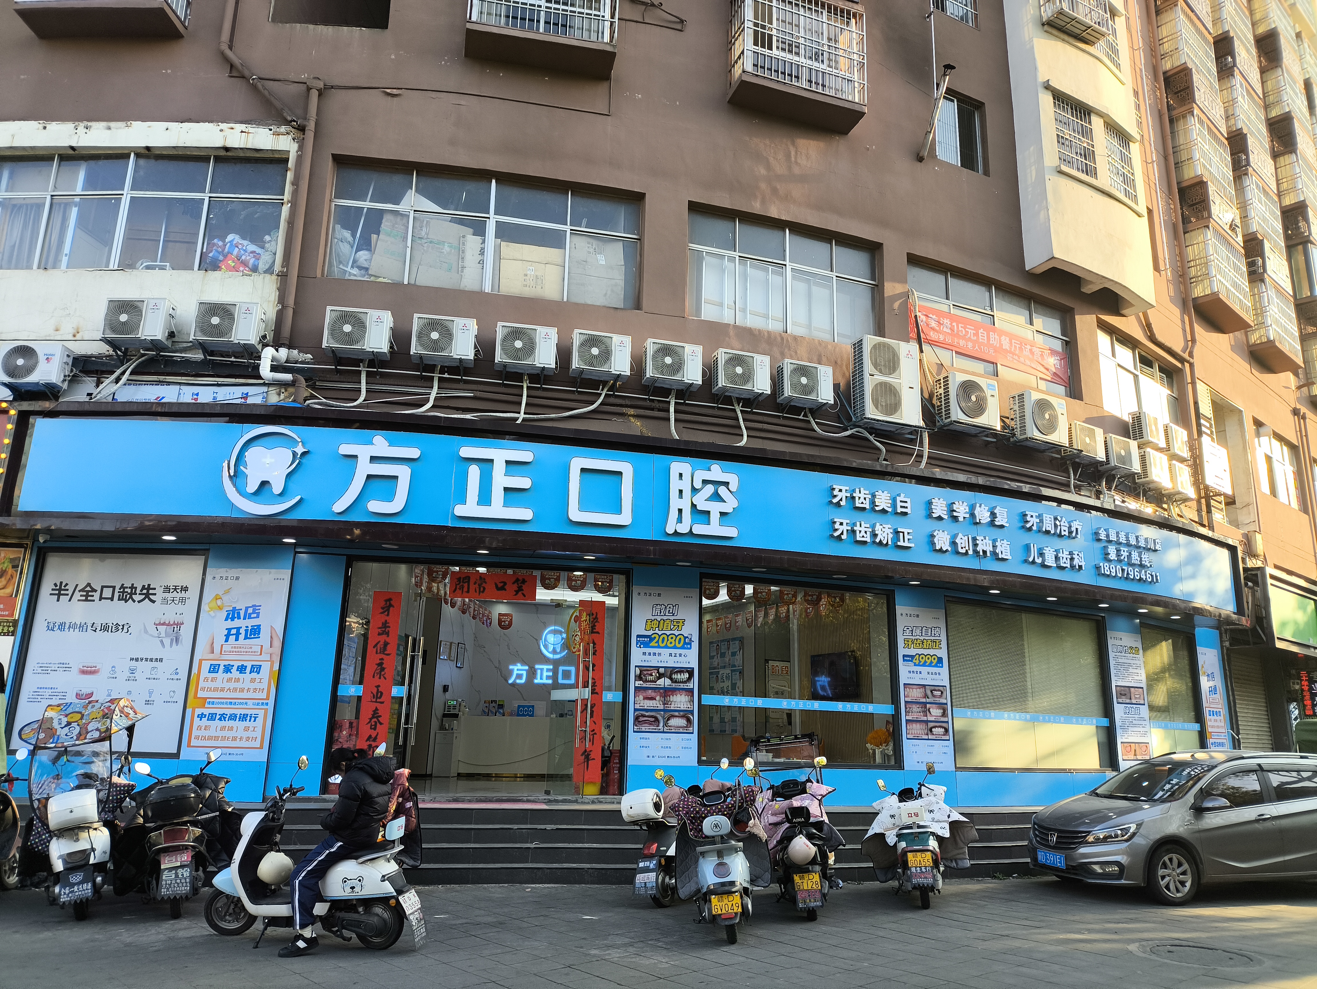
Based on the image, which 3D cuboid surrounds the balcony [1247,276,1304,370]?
[{"bbox_3d":[15.699,-4.325,24.313,2.077,1.920,0.558,14,-19,-39],"label":"balcony"}]

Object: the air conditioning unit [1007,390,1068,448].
[{"bbox_3d":[6.015,-1.135,15.027,0.885,0.785,0.375,9,-17,-28],"label":"air conditioning unit"}]

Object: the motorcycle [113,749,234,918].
[{"bbox_3d":[-4.101,2.895,8.255,0.900,1.250,1.750,8,-16,-24],"label":"motorcycle"}]

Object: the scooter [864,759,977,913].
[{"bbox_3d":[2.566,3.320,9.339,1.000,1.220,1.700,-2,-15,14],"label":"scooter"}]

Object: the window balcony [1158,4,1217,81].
[{"bbox_3d":[12.841,-10.575,23.071,2.050,1.700,0.580,14,-19,-39],"label":"window balcony"}]

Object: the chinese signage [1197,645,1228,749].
[{"bbox_3d":[10.102,3.884,17.262,0.870,2.170,0.050,13,-18,-37],"label":"chinese signage"}]

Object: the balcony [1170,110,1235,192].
[{"bbox_3d":[13.026,-7.886,22.724,2.077,1.920,0.558,14,-19,-39],"label":"balcony"}]

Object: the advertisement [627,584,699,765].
[{"bbox_3d":[0.085,2.344,12.397,0.895,2.280,0.040,4,-15,-11],"label":"advertisement"}]

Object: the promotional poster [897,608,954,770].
[{"bbox_3d":[3.800,2.750,13.550,0.820,2.280,0.040,7,-16,-18],"label":"promotional poster"}]

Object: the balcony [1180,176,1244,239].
[{"bbox_3d":[13.091,-6.586,22.590,2.000,1.050,0.600,13,-19,-38],"label":"balcony"}]

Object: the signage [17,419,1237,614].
[{"bbox_3d":[1.642,0.387,13.045,18.300,1.100,1.650,6,-15,-18],"label":"signage"}]

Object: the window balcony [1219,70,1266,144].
[{"bbox_3d":[15.515,-9.962,25.302,1.900,1.770,0.600,13,-18,-37],"label":"window balcony"}]

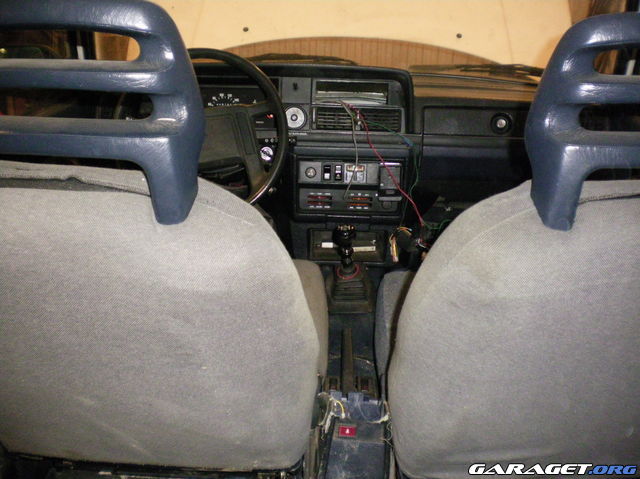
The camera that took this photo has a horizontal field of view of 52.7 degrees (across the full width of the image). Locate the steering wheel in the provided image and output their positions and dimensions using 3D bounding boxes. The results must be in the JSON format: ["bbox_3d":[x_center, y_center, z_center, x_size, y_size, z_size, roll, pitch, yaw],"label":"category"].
[{"bbox_3d":[-0.269,-0.234,1.460,0.395,0.395,0.090,1,-8,-3],"label":"steering wheel"}]

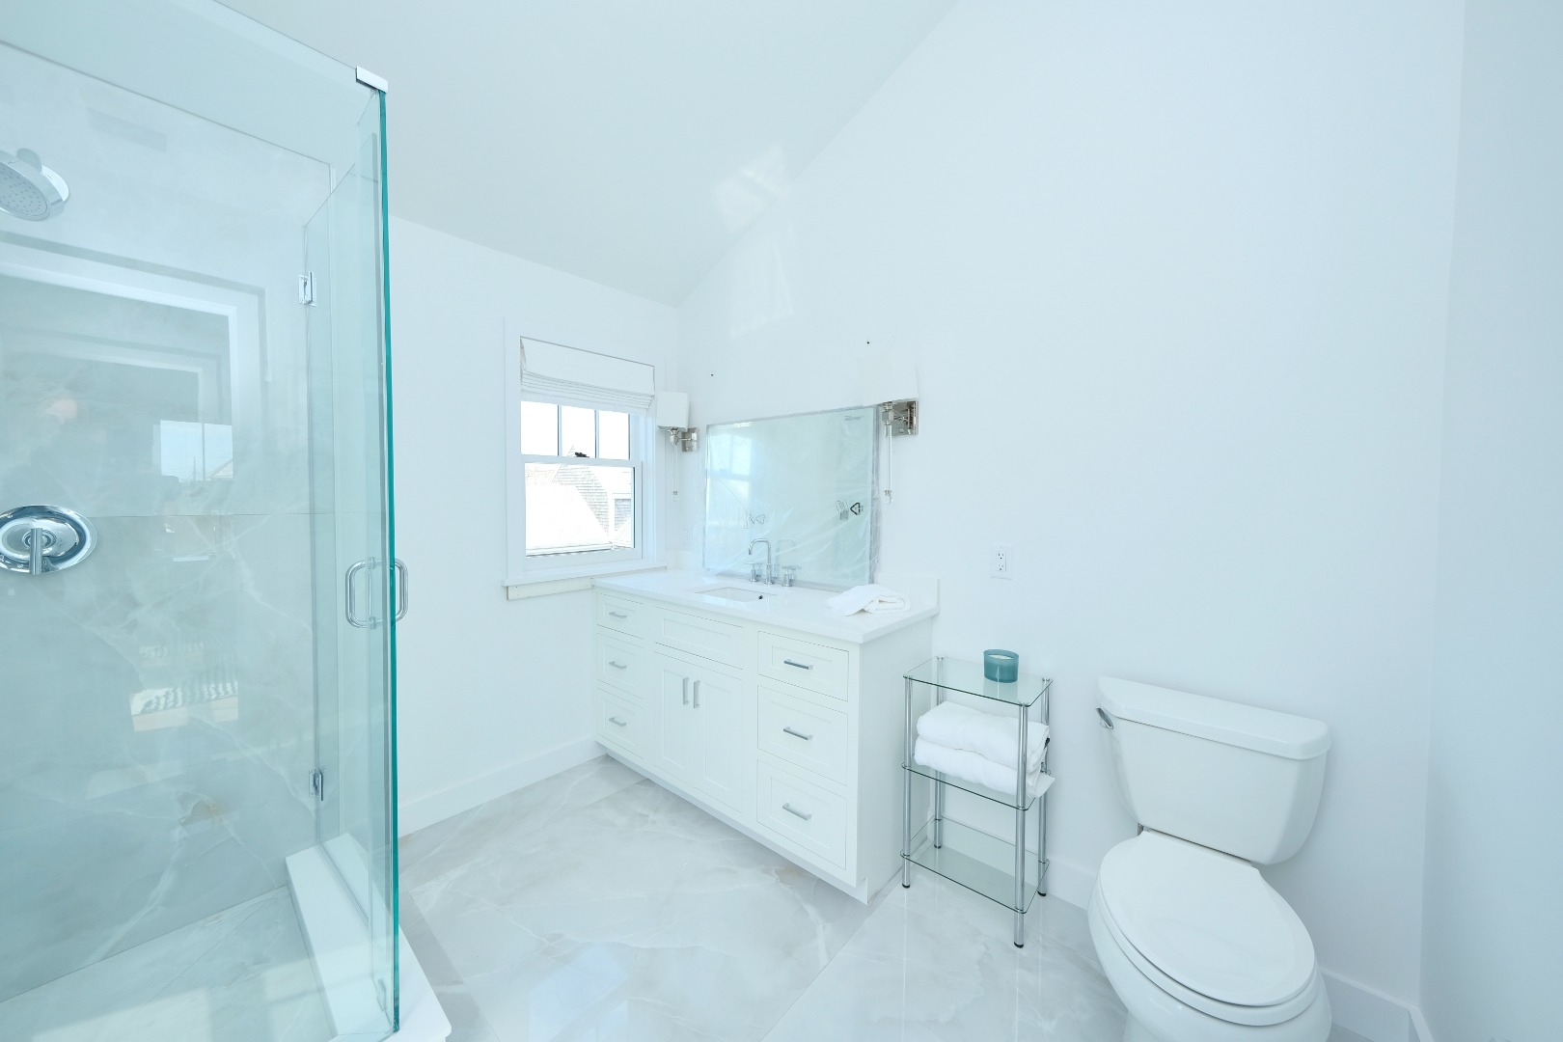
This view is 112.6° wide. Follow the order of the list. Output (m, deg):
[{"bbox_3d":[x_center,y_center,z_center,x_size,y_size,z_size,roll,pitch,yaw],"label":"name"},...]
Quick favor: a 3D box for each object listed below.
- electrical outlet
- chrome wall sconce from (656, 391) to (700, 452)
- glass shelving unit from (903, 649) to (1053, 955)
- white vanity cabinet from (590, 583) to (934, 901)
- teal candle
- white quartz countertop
[{"bbox_3d":[0.771,0.140,1.824,0.074,0.117,0.006,2,2,40],"label":"electrical outlet"},{"bbox_3d":[-0.569,-0.537,2.820,0.155,0.312,0.207,2,2,40],"label":"chrome wall sconce"},{"bbox_3d":[0.634,0.872,1.713,0.397,0.717,0.303,2,2,40],"label":"glass shelving unit"},{"bbox_3d":[-0.177,0.778,2.299,1.527,0.860,0.542,2,2,40],"label":"white vanity cabinet"},{"bbox_3d":[0.719,0.473,1.703,0.104,0.082,0.104,2,2,40],"label":"teal candle"},{"bbox_3d":[-0.172,0.332,2.277,1.553,0.030,0.552,2,2,40],"label":"white quartz countertop"}]

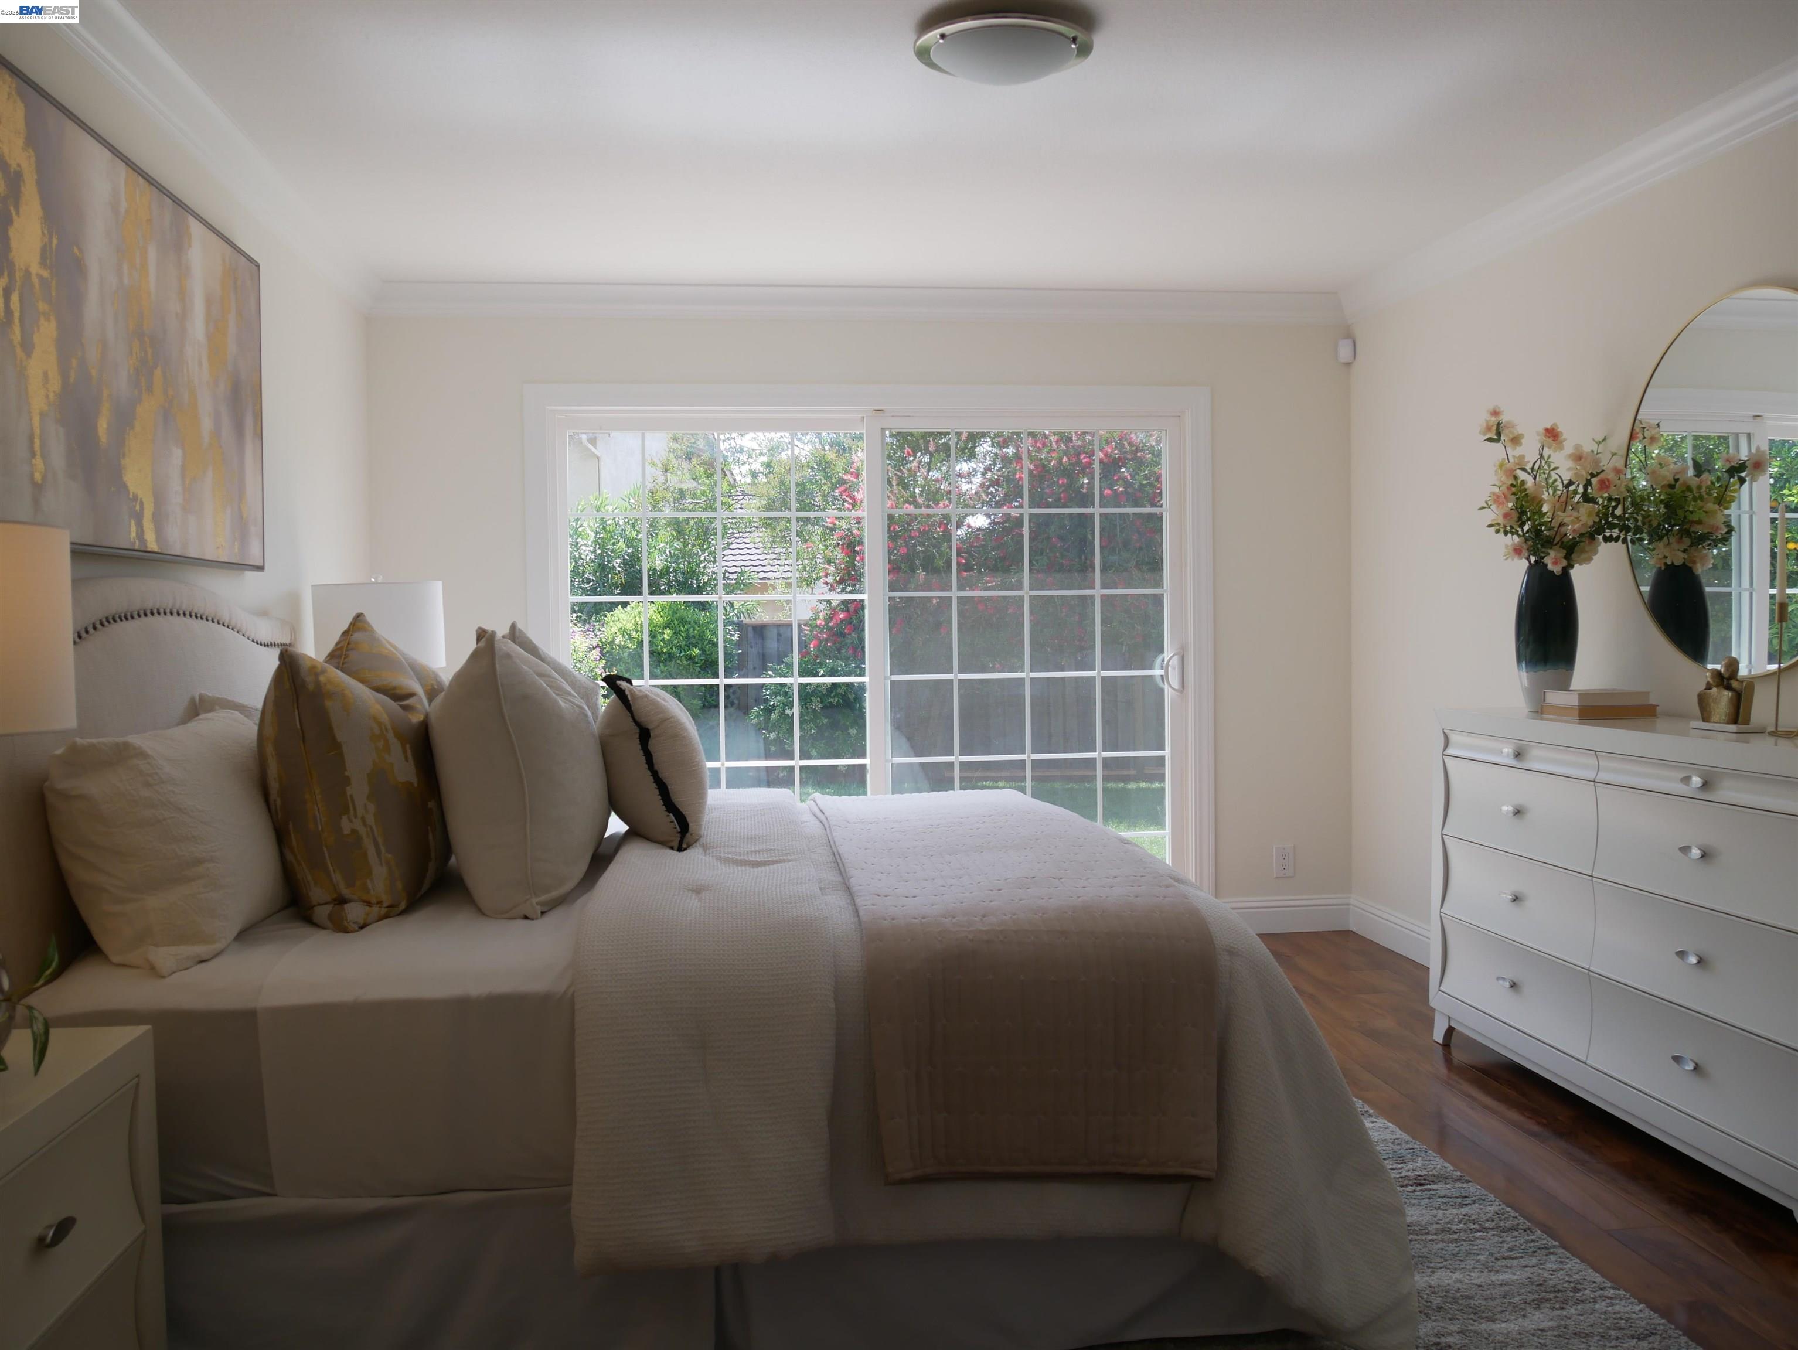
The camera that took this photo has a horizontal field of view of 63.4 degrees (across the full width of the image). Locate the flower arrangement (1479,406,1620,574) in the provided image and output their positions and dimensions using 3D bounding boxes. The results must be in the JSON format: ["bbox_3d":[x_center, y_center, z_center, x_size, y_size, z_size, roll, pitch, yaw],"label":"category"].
[{"bbox_3d":[1.747,-0.497,3.905,0.320,0.453,0.340,-1,2,-8],"label":"flower arrangement"}]

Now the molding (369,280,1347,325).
[{"bbox_3d":[-0.067,-1.347,5.305,3.630,0.107,0.085,-1,2,-8],"label":"molding"}]

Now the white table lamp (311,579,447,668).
[{"bbox_3d":[-1.507,0.062,4.221,0.360,0.685,0.360,-1,2,-8],"label":"white table lamp"}]

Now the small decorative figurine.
[{"bbox_3d":[1.847,0.036,3.241,0.065,0.151,0.115,-1,2,-8],"label":"small decorative figurine"}]

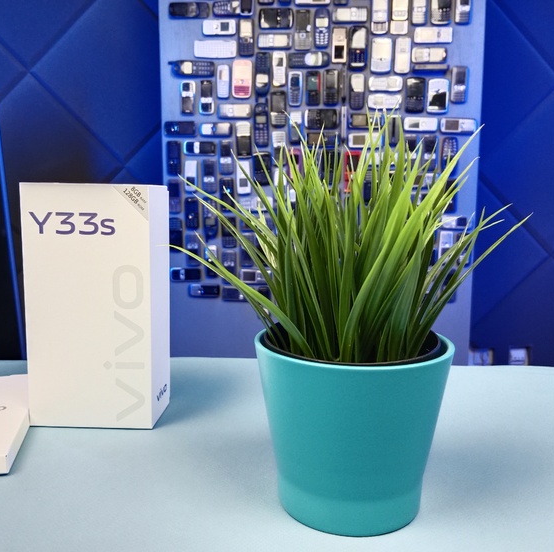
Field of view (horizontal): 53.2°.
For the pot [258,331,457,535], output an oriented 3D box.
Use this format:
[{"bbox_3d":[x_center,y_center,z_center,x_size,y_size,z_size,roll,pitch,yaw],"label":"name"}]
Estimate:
[{"bbox_3d":[0.041,0.081,0.308,0.107,0.090,0.107,1,7,0],"label":"pot"}]

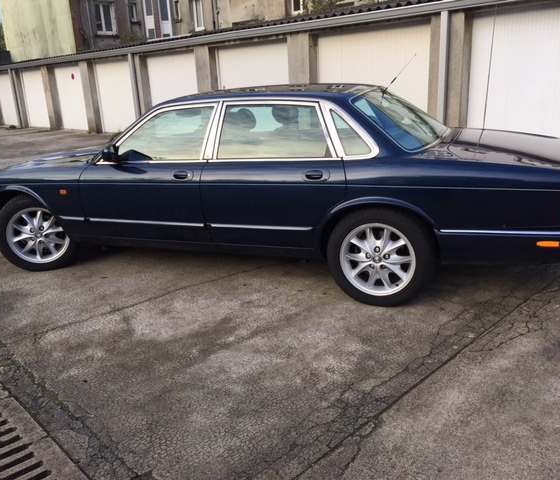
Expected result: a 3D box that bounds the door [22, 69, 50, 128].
[{"bbox_3d":[-8.816,-5.127,19.517,0.080,2.040,2.330,-18,22,-41],"label":"door"}]

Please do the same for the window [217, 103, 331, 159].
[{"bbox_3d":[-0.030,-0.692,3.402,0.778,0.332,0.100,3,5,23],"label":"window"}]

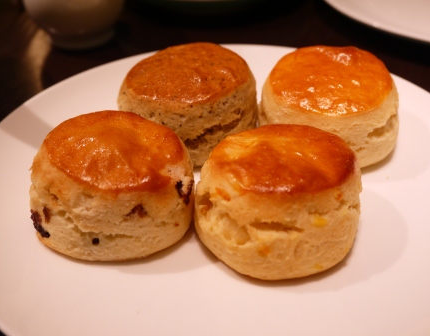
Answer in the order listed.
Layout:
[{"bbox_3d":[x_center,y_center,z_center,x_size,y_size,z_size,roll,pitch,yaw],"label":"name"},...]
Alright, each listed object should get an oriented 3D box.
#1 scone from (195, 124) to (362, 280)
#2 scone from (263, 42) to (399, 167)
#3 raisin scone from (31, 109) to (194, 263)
[{"bbox_3d":[0.024,0.009,0.216,0.063,0.038,0.063,-1,37,0],"label":"scone"},{"bbox_3d":[0.052,-0.028,0.262,0.062,0.040,0.062,-1,37,0],"label":"scone"},{"bbox_3d":[-0.041,0.005,0.224,0.063,0.038,0.063,-1,37,0],"label":"raisin scone"}]

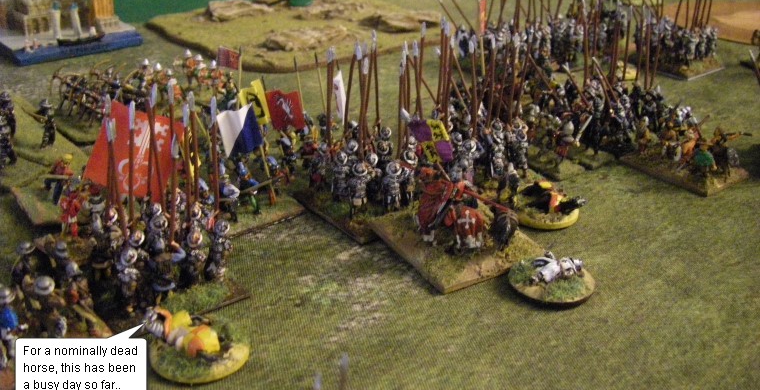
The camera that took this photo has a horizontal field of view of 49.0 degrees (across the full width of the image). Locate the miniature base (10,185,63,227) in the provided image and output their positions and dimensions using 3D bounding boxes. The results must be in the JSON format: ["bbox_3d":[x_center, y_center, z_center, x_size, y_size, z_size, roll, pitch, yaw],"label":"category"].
[{"bbox_3d":[-0.103,0.000,0.284,0.035,0.003,0.028,-12,31,-24],"label":"miniature base"}]

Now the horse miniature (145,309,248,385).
[{"bbox_3d":[-0.047,0.037,0.214,0.026,0.009,0.025,20,33,29],"label":"horse miniature"}]

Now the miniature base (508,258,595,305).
[{"bbox_3d":[0.053,0.026,0.257,0.026,0.003,0.026,0,26,0],"label":"miniature base"}]

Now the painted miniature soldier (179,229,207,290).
[{"bbox_3d":[-0.056,0.019,0.248,0.009,0.019,0.008,-15,30,-28],"label":"painted miniature soldier"}]

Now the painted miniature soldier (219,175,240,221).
[{"bbox_3d":[-0.049,0.001,0.272,0.008,0.014,0.006,-16,33,-30],"label":"painted miniature soldier"}]

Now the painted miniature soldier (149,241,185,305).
[{"bbox_3d":[-0.062,0.022,0.241,0.011,0.020,0.009,-15,30,-28],"label":"painted miniature soldier"}]

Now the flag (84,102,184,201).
[{"bbox_3d":[-0.081,-0.015,0.278,0.027,0.030,0.004,14,17,-30],"label":"flag"}]

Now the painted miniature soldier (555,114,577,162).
[{"bbox_3d":[0.074,-0.023,0.332,0.009,0.020,0.009,-18,31,-33],"label":"painted miniature soldier"}]

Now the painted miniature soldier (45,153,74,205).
[{"bbox_3d":[-0.107,-0.005,0.278,0.009,0.016,0.007,0,28,-4],"label":"painted miniature soldier"}]

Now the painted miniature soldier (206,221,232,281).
[{"bbox_3d":[-0.049,0.017,0.251,0.009,0.021,0.008,-15,30,-28],"label":"painted miniature soldier"}]

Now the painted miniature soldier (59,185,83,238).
[{"bbox_3d":[-0.103,0.005,0.277,0.009,0.018,0.007,-17,31,-31],"label":"painted miniature soldier"}]

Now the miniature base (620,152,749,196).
[{"bbox_3d":[0.118,-0.011,0.323,0.029,0.003,0.038,-20,36,-35],"label":"miniature base"}]

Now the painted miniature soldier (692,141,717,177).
[{"bbox_3d":[0.125,-0.014,0.321,0.009,0.014,0.009,-18,31,-33],"label":"painted miniature soldier"}]

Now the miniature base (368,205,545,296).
[{"bbox_3d":[0.025,0.014,0.270,0.041,0.003,0.042,-14,33,-28],"label":"miniature base"}]

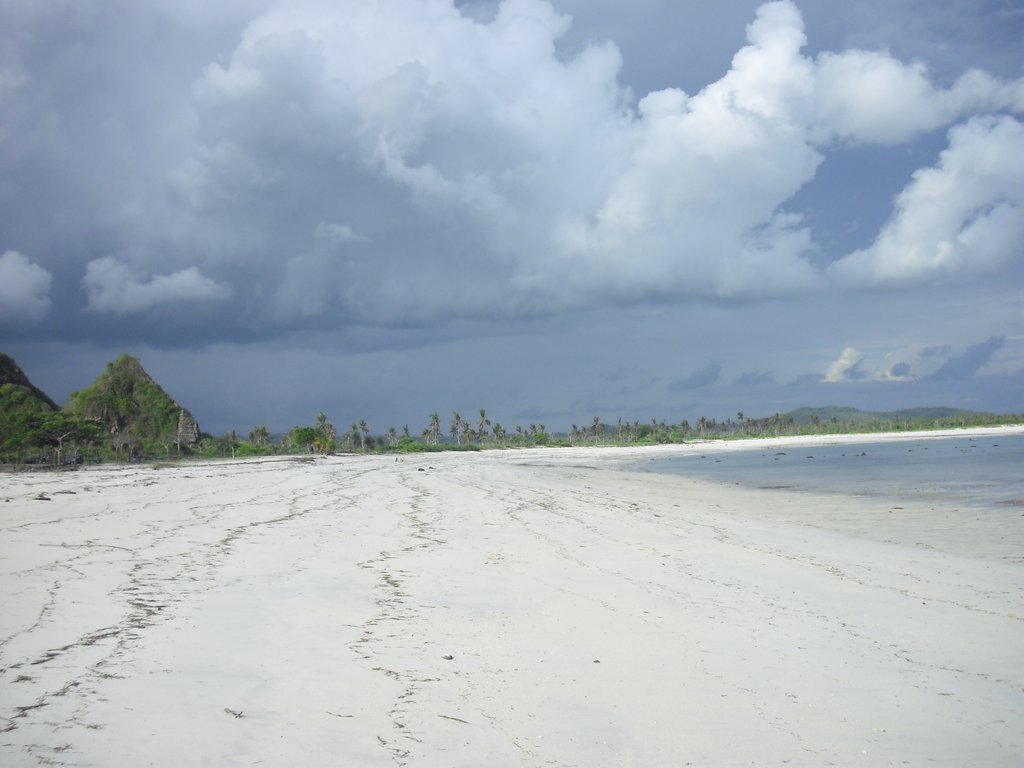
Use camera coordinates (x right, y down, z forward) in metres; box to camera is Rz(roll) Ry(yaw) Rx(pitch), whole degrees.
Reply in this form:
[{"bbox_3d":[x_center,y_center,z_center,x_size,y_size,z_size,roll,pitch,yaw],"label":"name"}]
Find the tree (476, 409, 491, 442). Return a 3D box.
[{"bbox_3d":[-9.160,13.960,365.000,4.600,12.010,4.600,-1,-3,0],"label":"tree"}]

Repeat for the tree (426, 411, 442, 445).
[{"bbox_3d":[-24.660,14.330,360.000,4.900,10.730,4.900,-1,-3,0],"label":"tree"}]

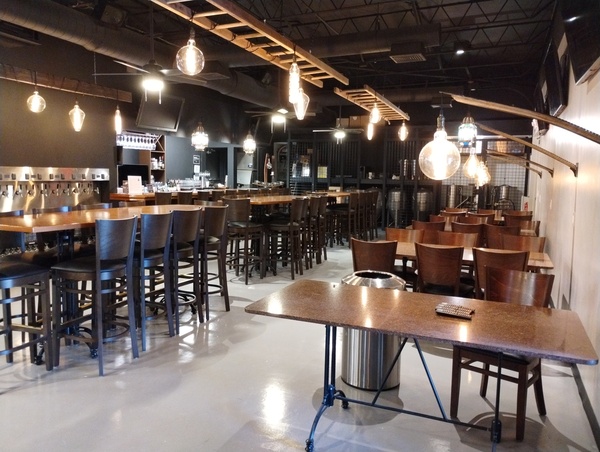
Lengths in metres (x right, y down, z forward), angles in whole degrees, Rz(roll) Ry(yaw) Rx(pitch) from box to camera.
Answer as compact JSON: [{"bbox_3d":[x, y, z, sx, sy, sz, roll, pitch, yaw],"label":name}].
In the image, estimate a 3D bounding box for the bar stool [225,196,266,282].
[{"bbox_3d":[-0.786,0.193,6.684,0.433,1.126,0.504,3,6,23],"label":"bar stool"}]

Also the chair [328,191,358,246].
[{"bbox_3d":[0.920,-0.126,10.191,0.504,1.126,0.433,3,6,23],"label":"chair"}]

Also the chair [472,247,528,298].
[{"bbox_3d":[1.734,0.610,4.215,0.433,0.855,0.490,4,6,26],"label":"chair"}]

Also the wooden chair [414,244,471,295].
[{"bbox_3d":[1.277,0.578,4.387,0.430,0.865,0.470,4,6,26],"label":"wooden chair"}]

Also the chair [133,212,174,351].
[{"bbox_3d":[-1.383,0.431,4.168,0.504,1.126,0.433,3,6,23],"label":"chair"}]

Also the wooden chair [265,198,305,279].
[{"bbox_3d":[-0.211,0.168,7.029,0.504,1.126,0.433,3,6,23],"label":"wooden chair"}]

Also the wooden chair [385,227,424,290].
[{"bbox_3d":[1.112,0.482,5.422,0.433,0.855,0.490,3,6,23],"label":"wooden chair"}]

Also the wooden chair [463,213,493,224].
[{"bbox_3d":[3.099,0.207,8.317,0.430,0.865,0.470,3,6,23],"label":"wooden chair"}]

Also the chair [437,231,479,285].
[{"bbox_3d":[1.595,0.518,5.025,0.430,0.865,0.470,3,6,23],"label":"chair"}]

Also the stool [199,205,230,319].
[{"bbox_3d":[-1.032,0.356,5.041,0.490,1.118,0.430,3,6,23],"label":"stool"}]

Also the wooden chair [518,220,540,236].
[{"bbox_3d":[3.189,0.361,6.973,0.433,0.855,0.490,3,6,25],"label":"wooden chair"}]

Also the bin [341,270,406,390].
[{"bbox_3d":[0.514,0.716,3.448,0.449,0.757,0.449,3,6,23],"label":"bin"}]

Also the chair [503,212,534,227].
[{"bbox_3d":[3.635,0.229,8.158,0.430,0.865,0.470,3,6,23],"label":"chair"}]

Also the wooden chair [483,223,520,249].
[{"bbox_3d":[2.575,0.409,6.233,0.430,0.865,0.470,3,6,23],"label":"wooden chair"}]

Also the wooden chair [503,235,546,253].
[{"bbox_3d":[2.198,0.545,4.823,0.430,0.865,0.470,3,6,24],"label":"wooden chair"}]

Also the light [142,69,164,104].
[{"bbox_3d":[-1.688,-1.607,5.600,0.250,0.410,0.250,3,6,23],"label":"light"}]

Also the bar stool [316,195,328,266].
[{"bbox_3d":[0.207,0.042,8.373,0.504,1.126,0.433,3,6,23],"label":"bar stool"}]

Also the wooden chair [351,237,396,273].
[{"bbox_3d":[0.744,0.543,4.669,0.430,0.865,0.470,3,6,21],"label":"wooden chair"}]

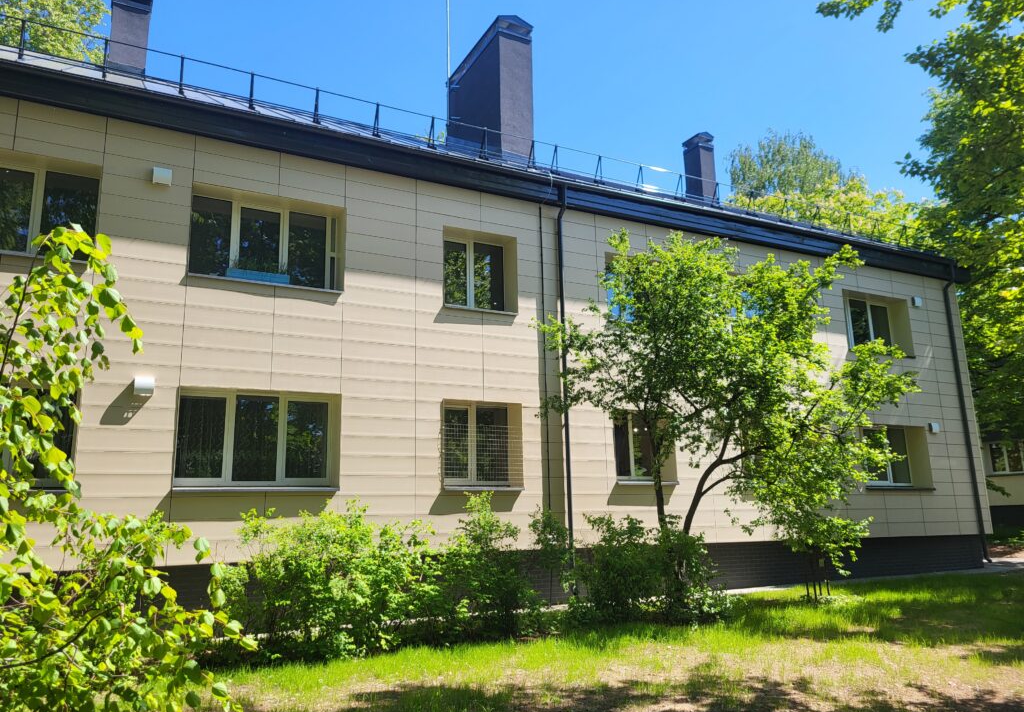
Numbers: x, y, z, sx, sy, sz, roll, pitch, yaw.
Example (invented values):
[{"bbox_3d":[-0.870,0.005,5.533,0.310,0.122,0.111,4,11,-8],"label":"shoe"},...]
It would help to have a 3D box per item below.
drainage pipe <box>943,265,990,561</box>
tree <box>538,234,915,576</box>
[{"bbox_3d":[10.911,1.304,18.363,0.140,7.000,0.360,5,-14,-27],"label":"drainage pipe"},{"bbox_3d":[3.088,1.174,11.500,4.800,5.100,4.000,-5,-13,15],"label":"tree"}]

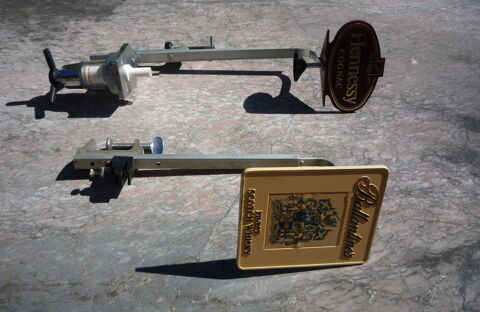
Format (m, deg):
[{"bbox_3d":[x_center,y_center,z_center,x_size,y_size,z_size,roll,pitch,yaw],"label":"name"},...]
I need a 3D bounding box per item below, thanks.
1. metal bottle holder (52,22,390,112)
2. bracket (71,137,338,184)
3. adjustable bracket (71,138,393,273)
[{"bbox_3d":[-0.041,-0.156,0.685,0.533,0.149,0.147,-1,33,2],"label":"metal bottle holder"},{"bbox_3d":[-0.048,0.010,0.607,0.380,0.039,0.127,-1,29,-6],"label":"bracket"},{"bbox_3d":[-0.039,0.028,0.568,0.393,0.147,0.215,-1,29,-6],"label":"adjustable bracket"}]

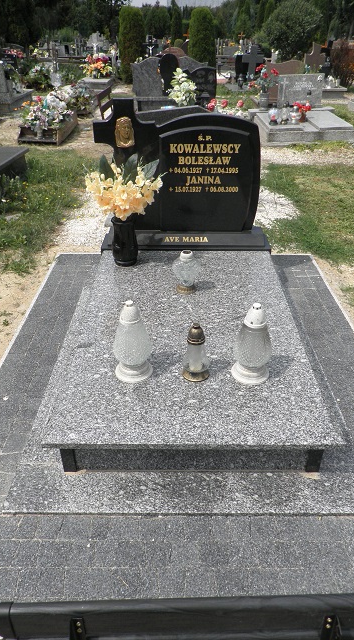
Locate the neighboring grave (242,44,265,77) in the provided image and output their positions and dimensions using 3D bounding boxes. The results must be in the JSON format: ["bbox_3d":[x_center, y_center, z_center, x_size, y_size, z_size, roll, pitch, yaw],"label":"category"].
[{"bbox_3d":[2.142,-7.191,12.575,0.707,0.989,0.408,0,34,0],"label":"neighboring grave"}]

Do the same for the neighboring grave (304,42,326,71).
[{"bbox_3d":[3.672,-6.837,11.869,0.644,0.942,0.188,0,34,0],"label":"neighboring grave"}]

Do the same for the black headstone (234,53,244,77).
[{"bbox_3d":[1.860,-7.132,12.614,0.518,0.691,0.157,0,34,0],"label":"black headstone"}]

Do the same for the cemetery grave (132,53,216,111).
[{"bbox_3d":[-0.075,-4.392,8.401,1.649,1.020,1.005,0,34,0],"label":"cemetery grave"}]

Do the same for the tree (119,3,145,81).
[{"bbox_3d":[-1.320,-7.793,12.639,0.816,1.915,0.816,0,34,0],"label":"tree"}]

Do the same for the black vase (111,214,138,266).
[{"bbox_3d":[-0.344,-0.512,2.884,0.171,0.306,0.173,0,34,0],"label":"black vase"}]

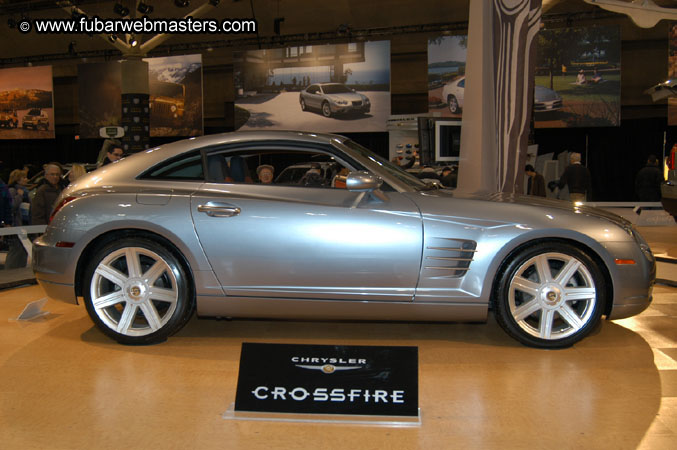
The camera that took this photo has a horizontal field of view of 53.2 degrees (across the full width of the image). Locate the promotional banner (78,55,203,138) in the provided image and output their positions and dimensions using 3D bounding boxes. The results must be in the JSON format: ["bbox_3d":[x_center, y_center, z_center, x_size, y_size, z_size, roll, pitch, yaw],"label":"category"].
[{"bbox_3d":[-7.867,-4.977,26.610,6.000,3.050,0.050,1,3,22],"label":"promotional banner"}]

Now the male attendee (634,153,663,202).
[{"bbox_3d":[5.769,-0.410,12.601,0.520,1.800,0.320,0,3,6],"label":"male attendee"}]

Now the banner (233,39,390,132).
[{"bbox_3d":[-1.042,-4.751,23.880,6.000,3.050,0.050,1,3,22],"label":"banner"}]

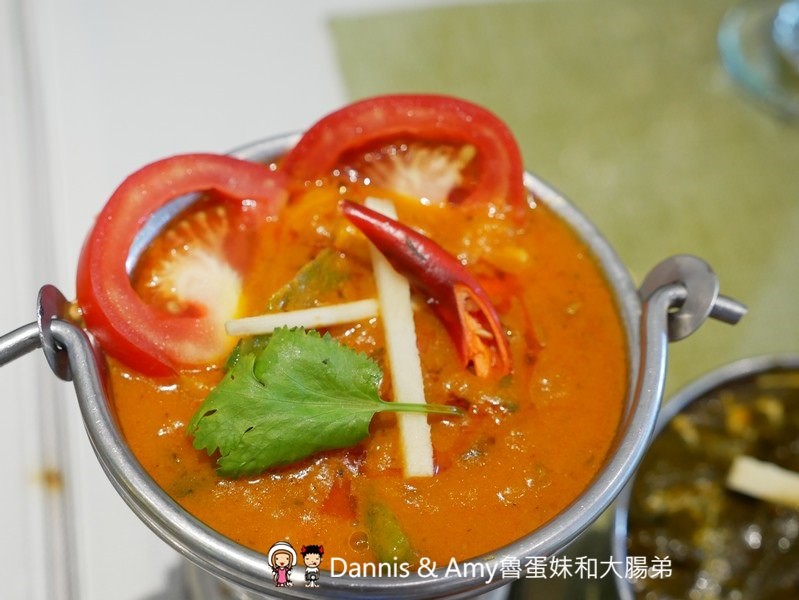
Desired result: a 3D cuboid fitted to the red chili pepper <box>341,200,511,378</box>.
[{"bbox_3d":[0.008,-0.004,0.256,0.016,0.017,0.059,-28,62,-24],"label":"red chili pepper"}]

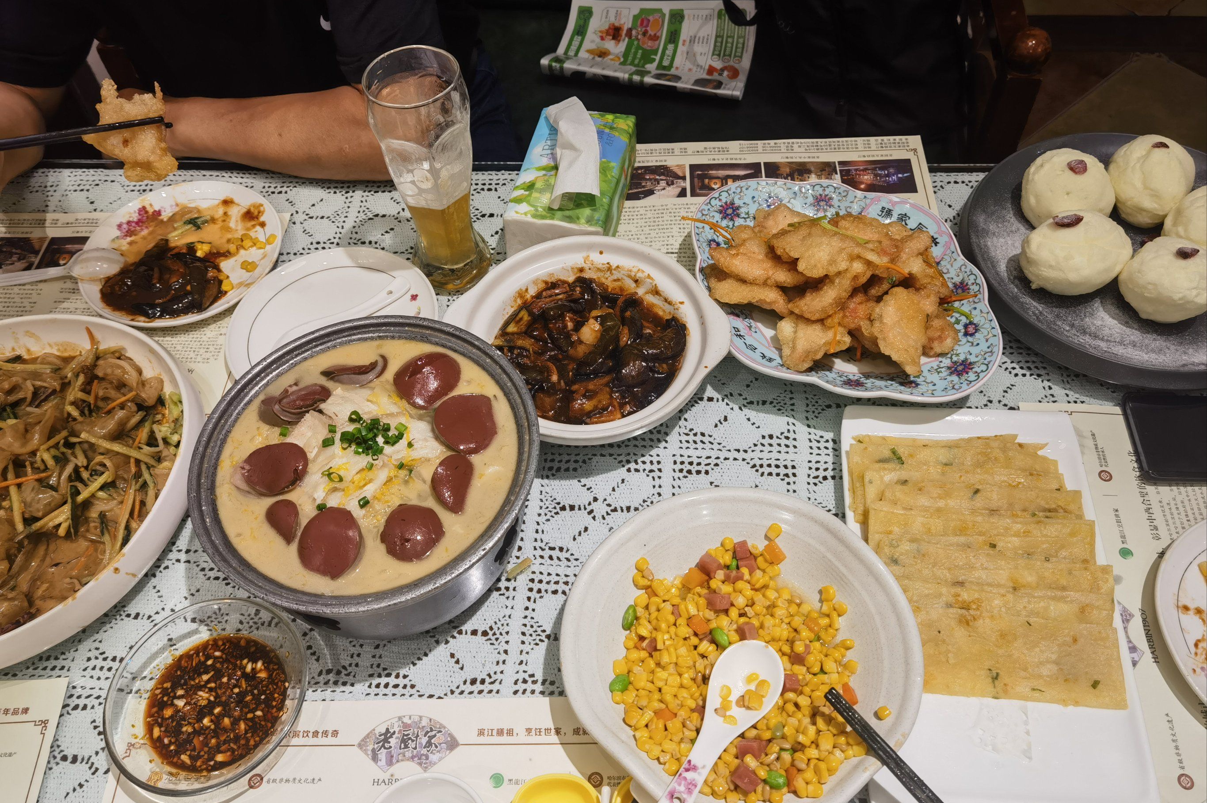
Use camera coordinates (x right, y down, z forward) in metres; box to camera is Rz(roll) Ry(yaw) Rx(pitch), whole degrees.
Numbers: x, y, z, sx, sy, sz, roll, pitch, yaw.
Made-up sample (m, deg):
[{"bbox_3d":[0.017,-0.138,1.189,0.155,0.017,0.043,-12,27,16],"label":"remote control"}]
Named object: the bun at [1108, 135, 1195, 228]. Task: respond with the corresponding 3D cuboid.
[{"bbox_3d":[0.486,-0.196,0.898,0.073,0.066,0.085,-1,55,1],"label":"bun"}]

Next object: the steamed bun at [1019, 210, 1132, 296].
[{"bbox_3d":[0.397,-0.125,0.852,0.090,0.062,0.078,-1,55,1],"label":"steamed bun"}]

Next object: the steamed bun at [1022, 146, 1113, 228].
[{"bbox_3d":[0.410,-0.188,0.896,0.077,0.062,0.080,-1,55,1],"label":"steamed bun"}]

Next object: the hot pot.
[{"bbox_3d":[-0.166,0.059,0.749,0.243,0.090,0.243,-1,55,1],"label":"hot pot"}]

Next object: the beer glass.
[{"bbox_3d":[-0.141,-0.189,0.849,0.077,0.208,0.077,-1,55,1],"label":"beer glass"}]

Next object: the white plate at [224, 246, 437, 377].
[{"bbox_3d":[-0.231,-0.058,0.873,0.181,0.022,0.181,-1,55,1],"label":"white plate"}]

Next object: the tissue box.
[{"bbox_3d":[-0.029,-0.202,0.951,0.091,0.053,0.152,9,56,7],"label":"tissue box"}]

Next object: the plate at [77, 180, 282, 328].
[{"bbox_3d":[-0.384,-0.132,0.928,0.179,0.022,0.179,-1,55,1],"label":"plate"}]

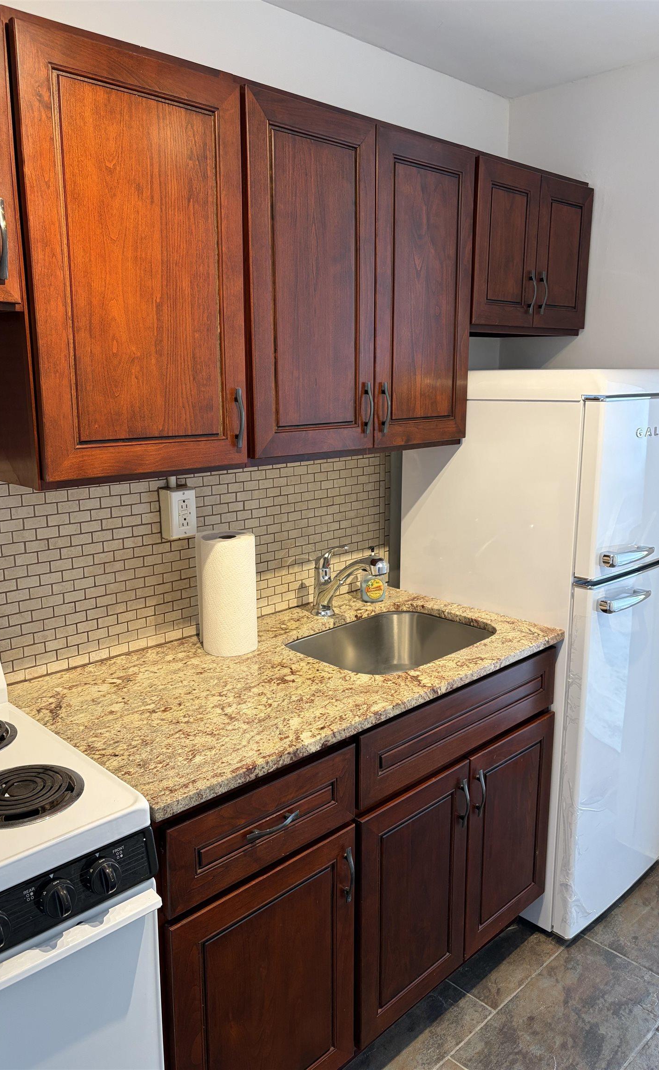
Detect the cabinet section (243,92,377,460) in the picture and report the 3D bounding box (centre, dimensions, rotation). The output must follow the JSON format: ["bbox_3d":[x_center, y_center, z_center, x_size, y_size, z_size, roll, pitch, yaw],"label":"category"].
[{"bbox_3d":[-0.144,-0.565,1.875,0.380,0.755,0.331,-12,16,-43],"label":"cabinet section"}]

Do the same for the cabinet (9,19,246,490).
[{"bbox_3d":[-0.434,-0.502,1.572,0.455,0.763,0.335,-11,16,-43],"label":"cabinet"}]

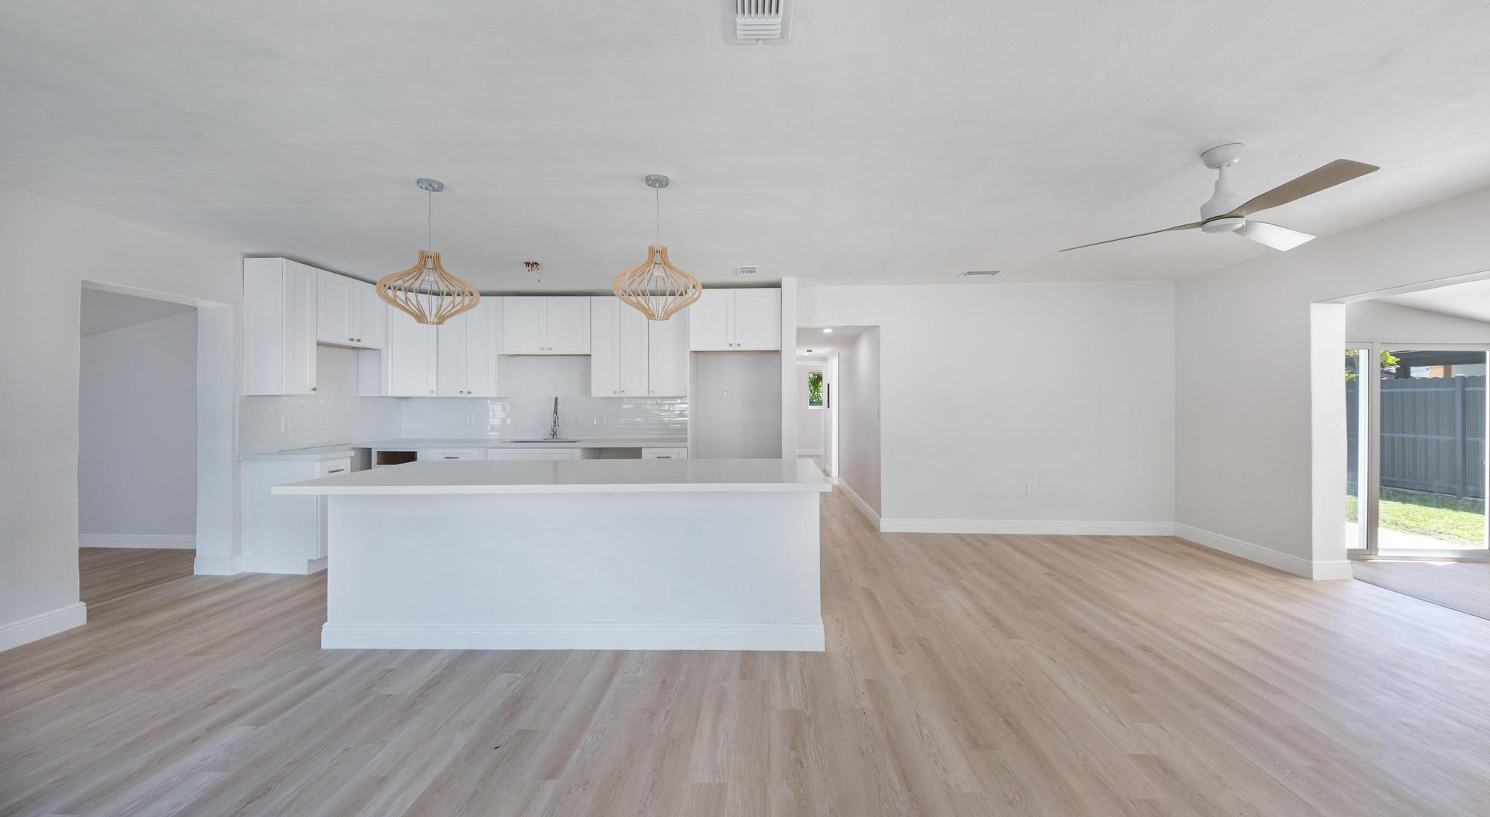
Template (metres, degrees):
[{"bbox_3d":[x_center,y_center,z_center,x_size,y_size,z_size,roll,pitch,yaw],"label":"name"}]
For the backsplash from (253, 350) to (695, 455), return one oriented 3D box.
[{"bbox_3d":[-2.270,-0.115,4.730,3.240,0.930,1.820,0,0,0],"label":"backsplash"}]

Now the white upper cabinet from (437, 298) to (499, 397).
[{"bbox_3d":[-2.955,-0.655,5.465,0.640,1.067,0.330,0,0,0],"label":"white upper cabinet"}]

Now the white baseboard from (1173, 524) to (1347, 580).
[{"bbox_3d":[4.370,1.194,4.290,0.280,0.140,1.260,0,0,2],"label":"white baseboard"}]

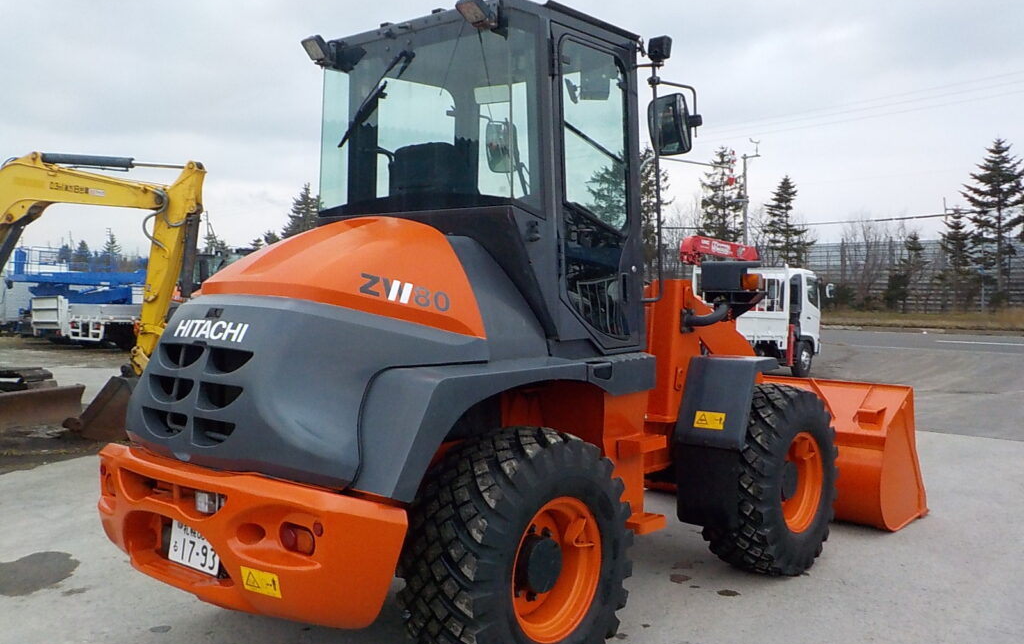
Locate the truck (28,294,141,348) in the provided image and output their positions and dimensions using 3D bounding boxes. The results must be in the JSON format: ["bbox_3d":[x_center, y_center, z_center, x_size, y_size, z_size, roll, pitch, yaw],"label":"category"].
[{"bbox_3d":[-12.507,-0.177,28.272,2.050,1.950,5.000,1,2,40],"label":"truck"}]

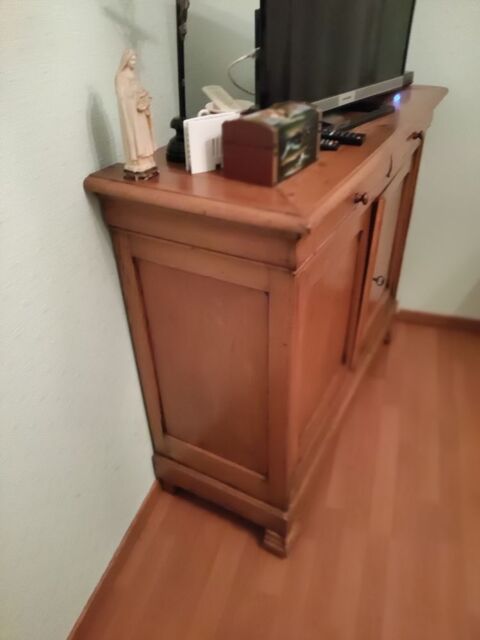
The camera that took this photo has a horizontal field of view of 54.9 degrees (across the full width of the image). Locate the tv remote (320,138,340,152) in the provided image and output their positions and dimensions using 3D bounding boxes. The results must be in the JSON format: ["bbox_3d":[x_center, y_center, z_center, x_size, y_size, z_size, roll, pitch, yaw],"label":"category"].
[{"bbox_3d":[0.142,-0.409,1.065,0.165,0.021,0.044,7,36,12],"label":"tv remote"}]

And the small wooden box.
[{"bbox_3d":[0.064,-0.353,0.912,0.114,0.108,0.179,21,41,29],"label":"small wooden box"}]

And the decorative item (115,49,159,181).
[{"bbox_3d":[-0.195,-0.379,0.866,0.046,0.218,0.057,19,40,27],"label":"decorative item"}]

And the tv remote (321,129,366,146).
[{"bbox_3d":[0.213,-0.449,1.119,0.180,0.021,0.046,23,42,31],"label":"tv remote"}]

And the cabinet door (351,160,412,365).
[{"bbox_3d":[0.487,-0.214,1.550,0.023,0.572,0.484,16,39,24],"label":"cabinet door"}]

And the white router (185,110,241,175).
[{"bbox_3d":[-0.053,-0.358,0.936,0.118,0.099,0.024,-21,38,-27],"label":"white router"}]

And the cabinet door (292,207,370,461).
[{"bbox_3d":[0.232,0.039,1.202,0.023,0.572,0.469,17,39,25],"label":"cabinet door"}]

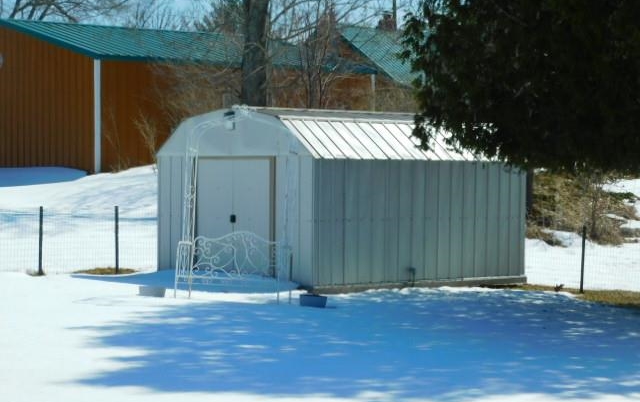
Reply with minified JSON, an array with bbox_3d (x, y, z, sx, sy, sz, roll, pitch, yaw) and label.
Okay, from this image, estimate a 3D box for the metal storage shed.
[{"bbox_3d":[0.330,-0.095,22.879,4.072,2.299,3.070,-1,2,-44],"label":"metal storage shed"}]

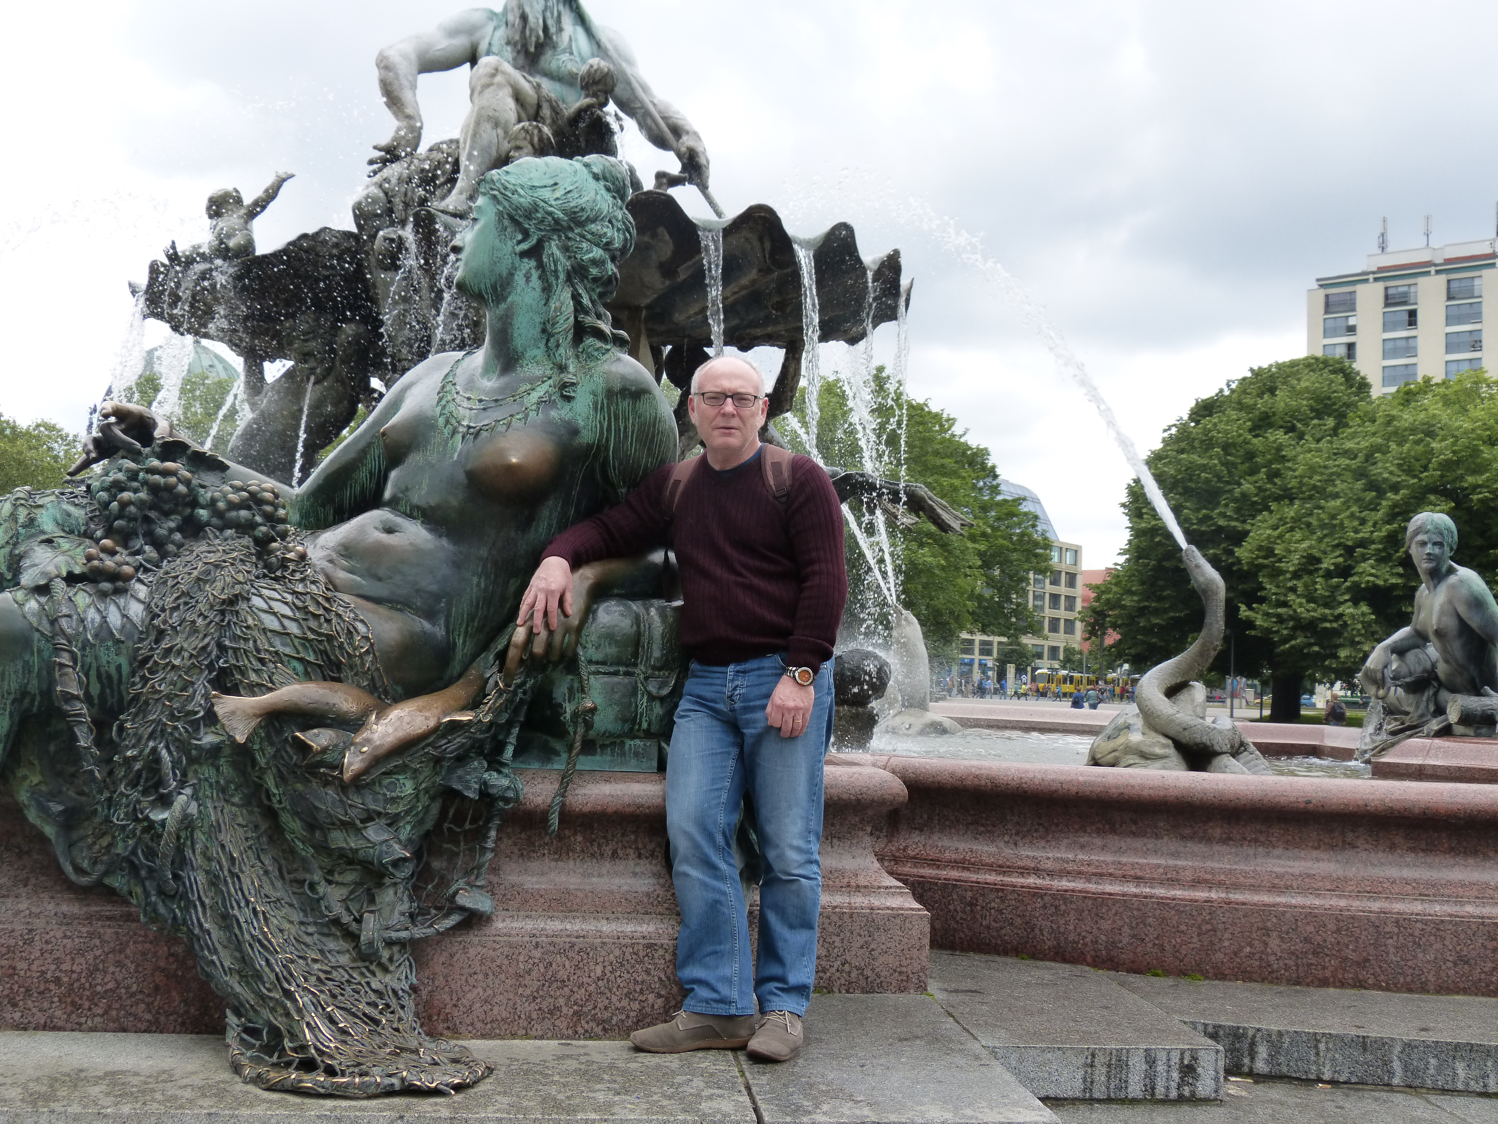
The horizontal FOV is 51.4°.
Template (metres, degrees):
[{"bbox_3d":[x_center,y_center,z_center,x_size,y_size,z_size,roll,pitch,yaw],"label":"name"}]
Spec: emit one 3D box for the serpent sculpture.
[{"bbox_3d":[2.377,0.565,8.600,1.000,1.310,0.900,-1,-5,37],"label":"serpent sculpture"}]

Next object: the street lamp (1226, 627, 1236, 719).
[{"bbox_3d":[25.366,5.883,82.000,0.500,4.600,0.350,2,-4,-6],"label":"street lamp"}]

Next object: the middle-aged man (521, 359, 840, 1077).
[{"bbox_3d":[-0.171,0.344,3.900,0.780,1.740,0.480,0,-4,18],"label":"middle-aged man"}]

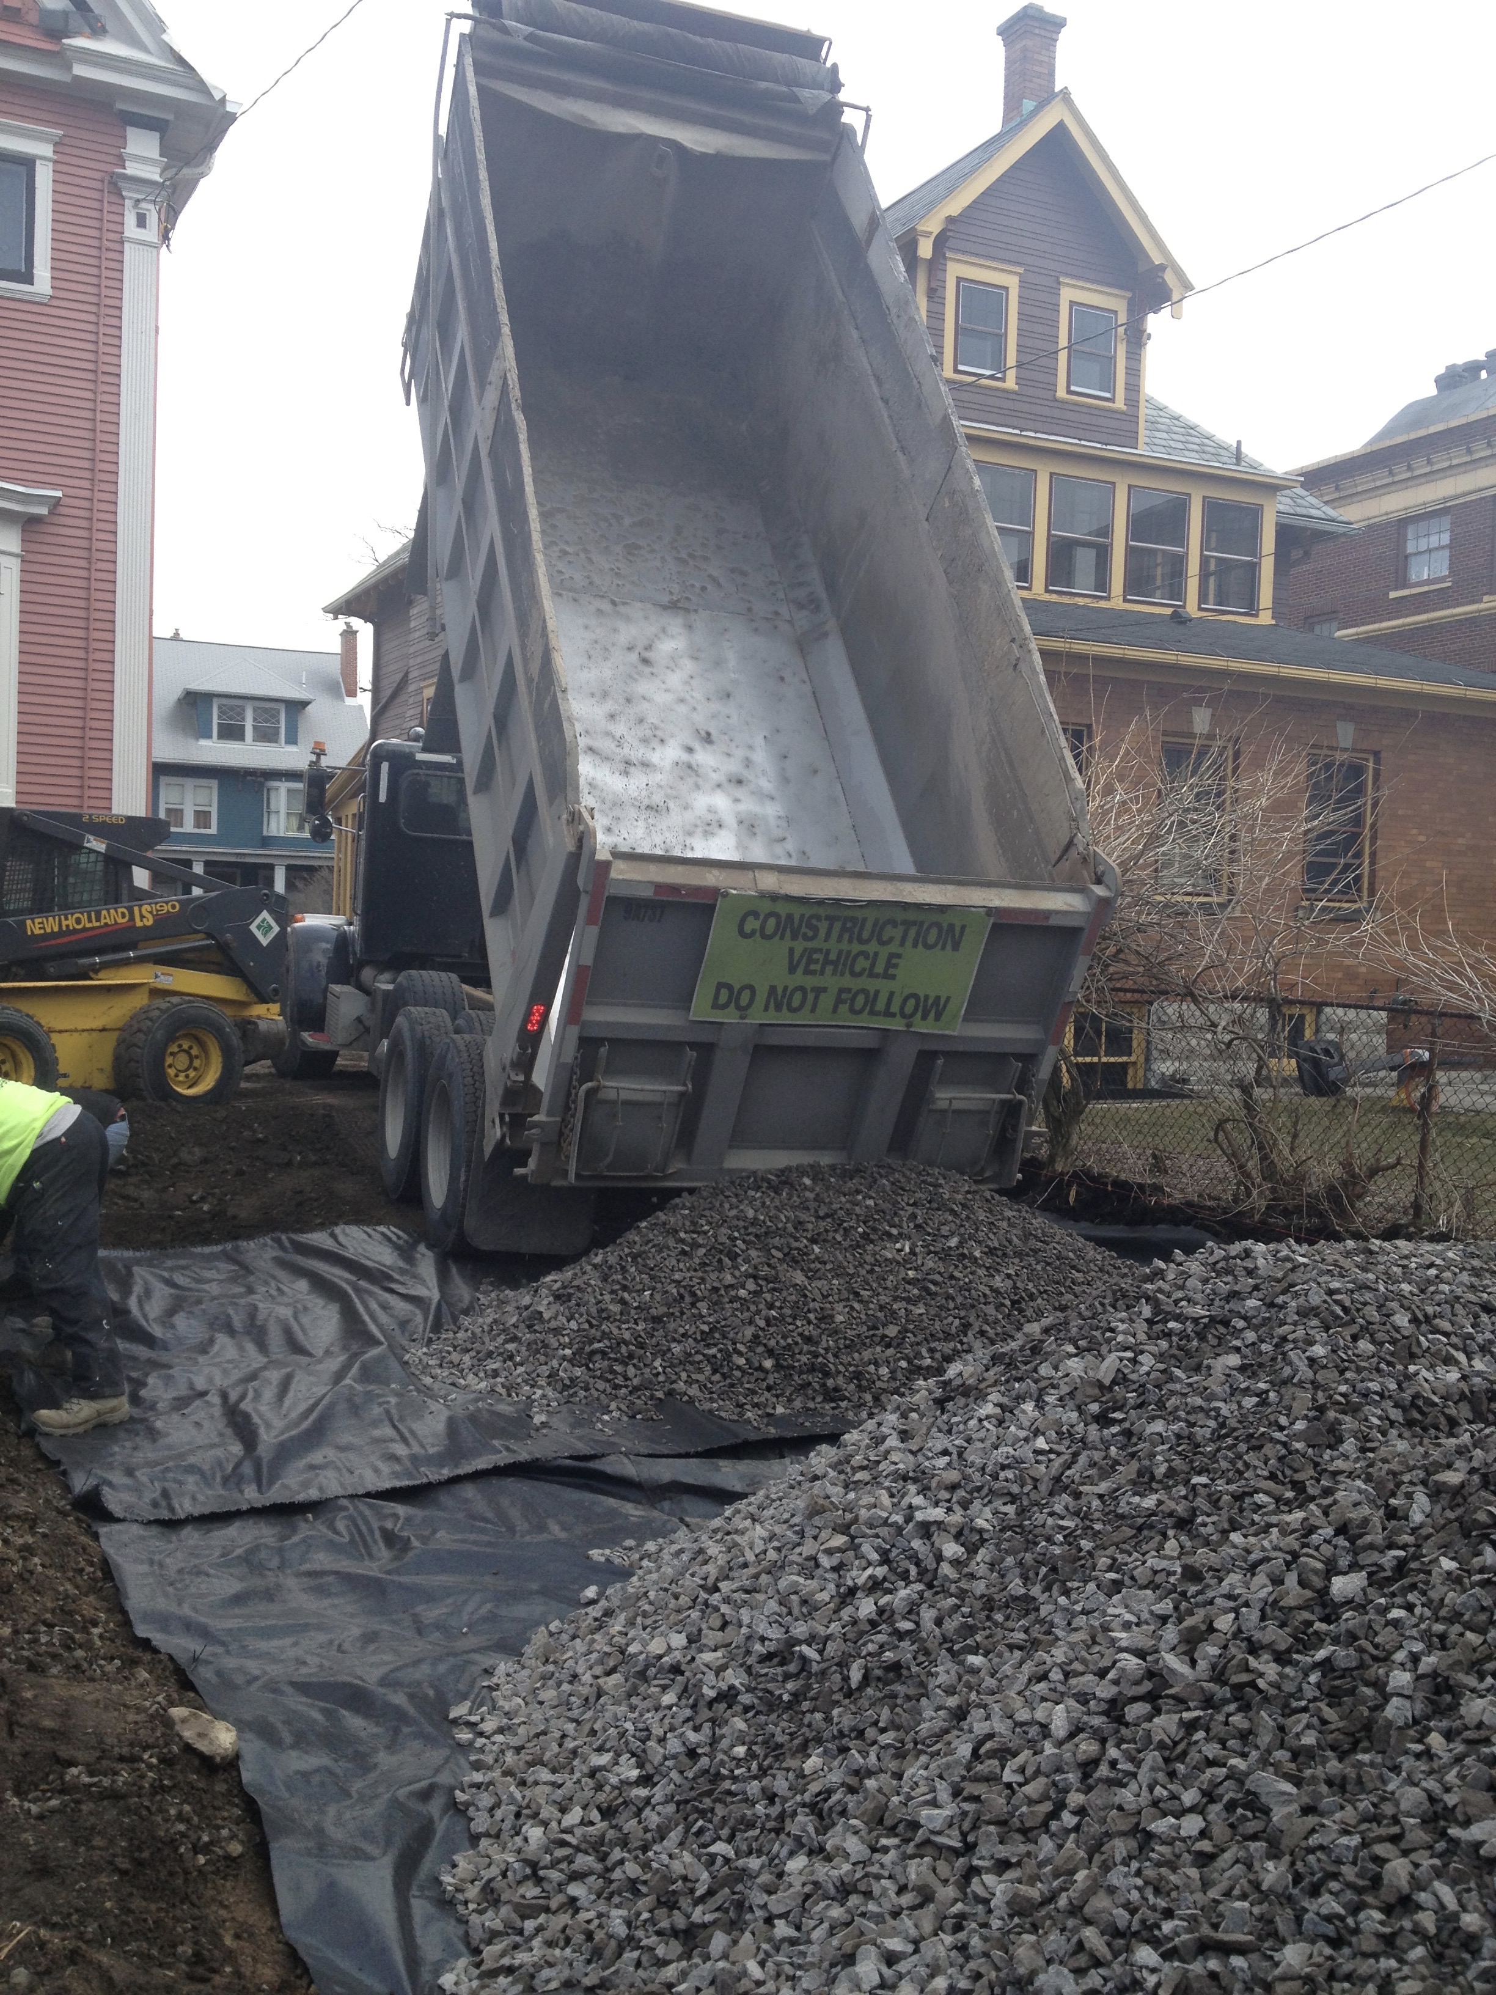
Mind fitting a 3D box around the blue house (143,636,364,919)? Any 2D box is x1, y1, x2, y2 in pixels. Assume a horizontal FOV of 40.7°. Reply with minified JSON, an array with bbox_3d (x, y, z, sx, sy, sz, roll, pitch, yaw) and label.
[{"bbox_3d":[-15.990,-6.200,62.430,7.800,10.200,10.500,1,2,-28],"label":"blue house"}]

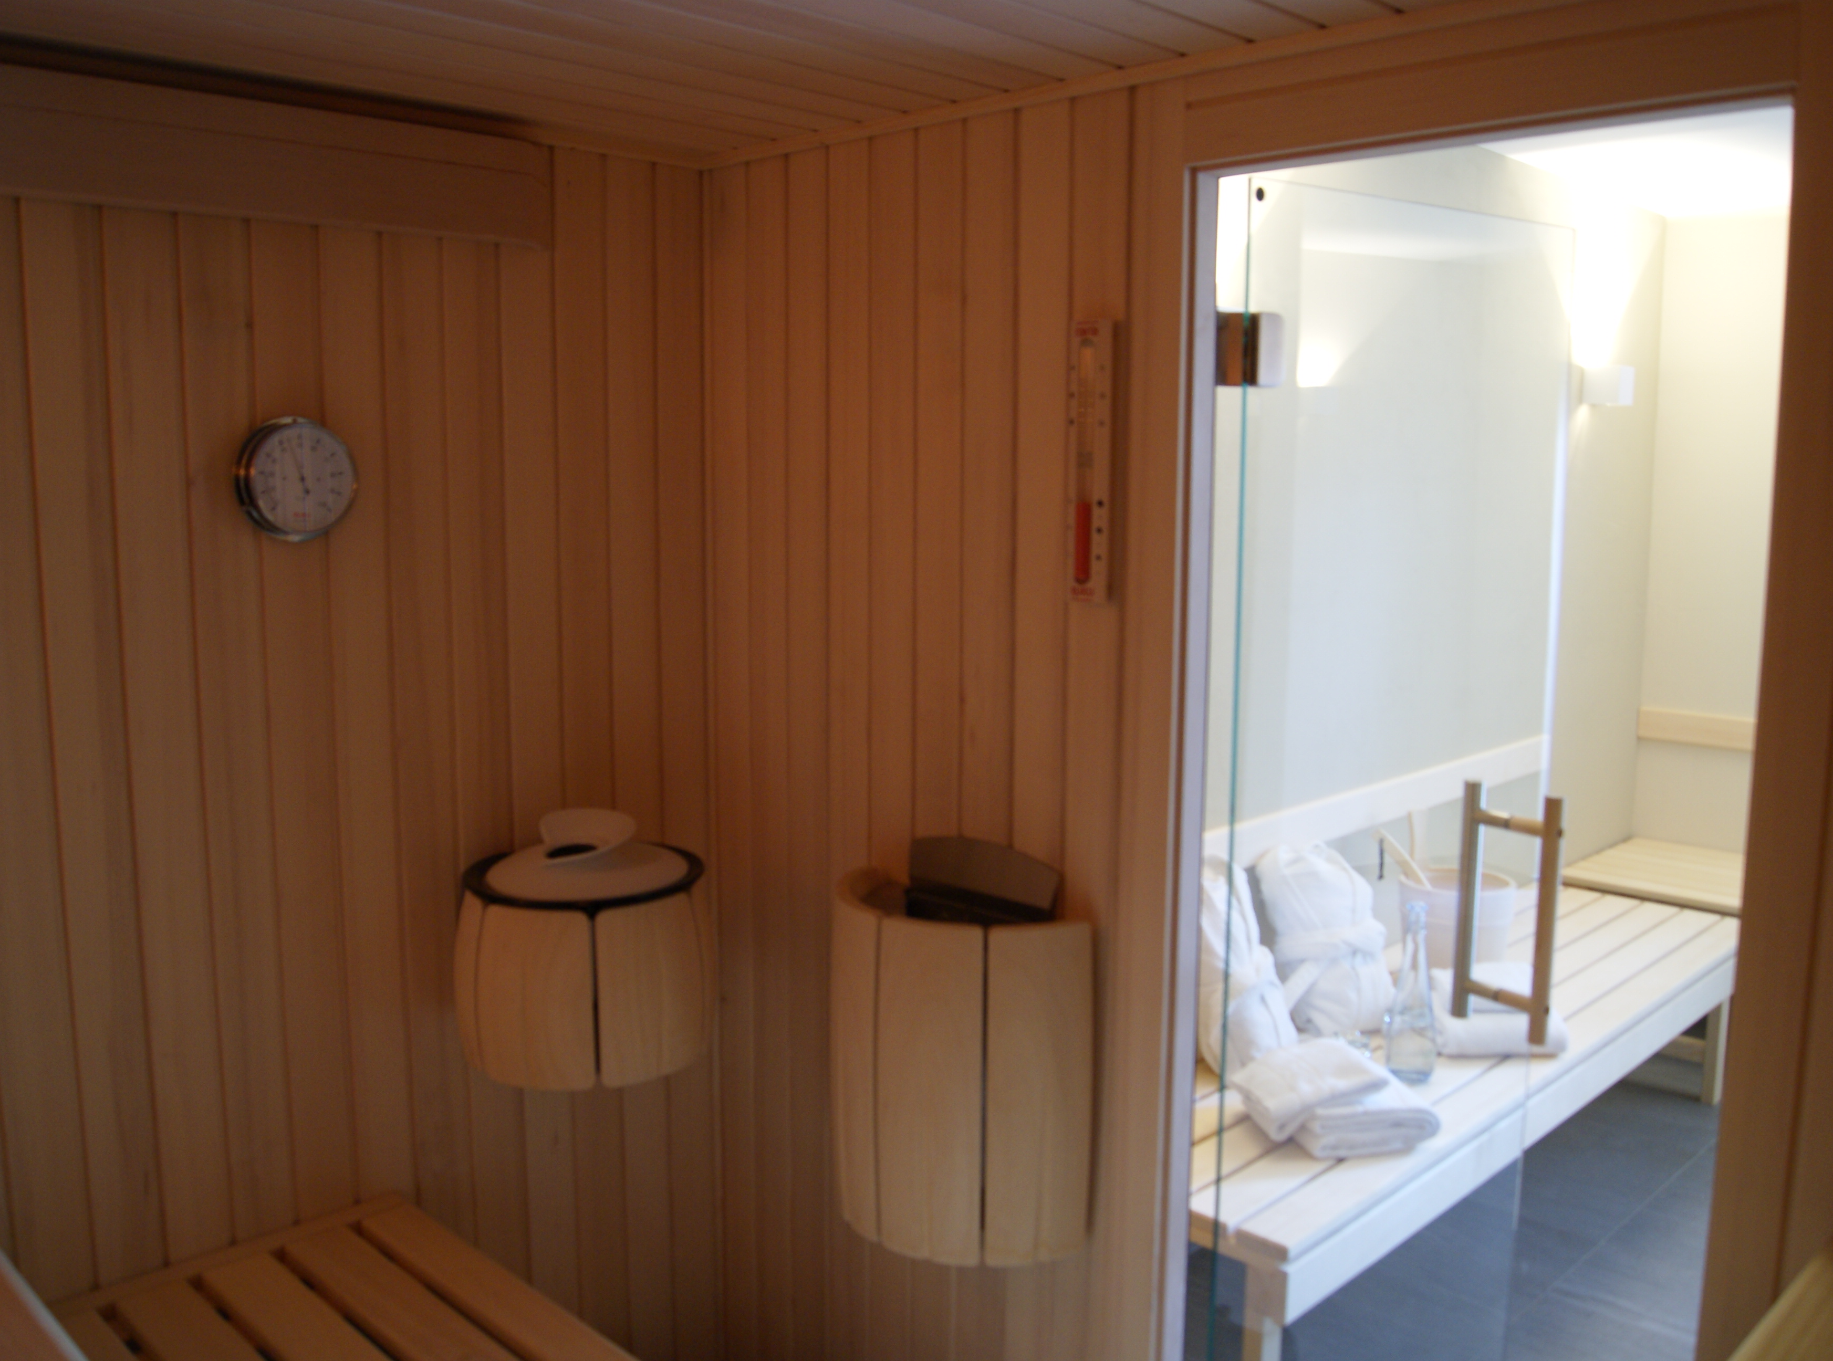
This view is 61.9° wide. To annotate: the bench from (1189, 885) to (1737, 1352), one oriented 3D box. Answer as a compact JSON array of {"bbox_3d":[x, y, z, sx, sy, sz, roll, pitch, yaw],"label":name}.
[{"bbox_3d":[1.102,0.908,3.180,2.200,0.460,0.600,-7,11,-44],"label":"bench"}]

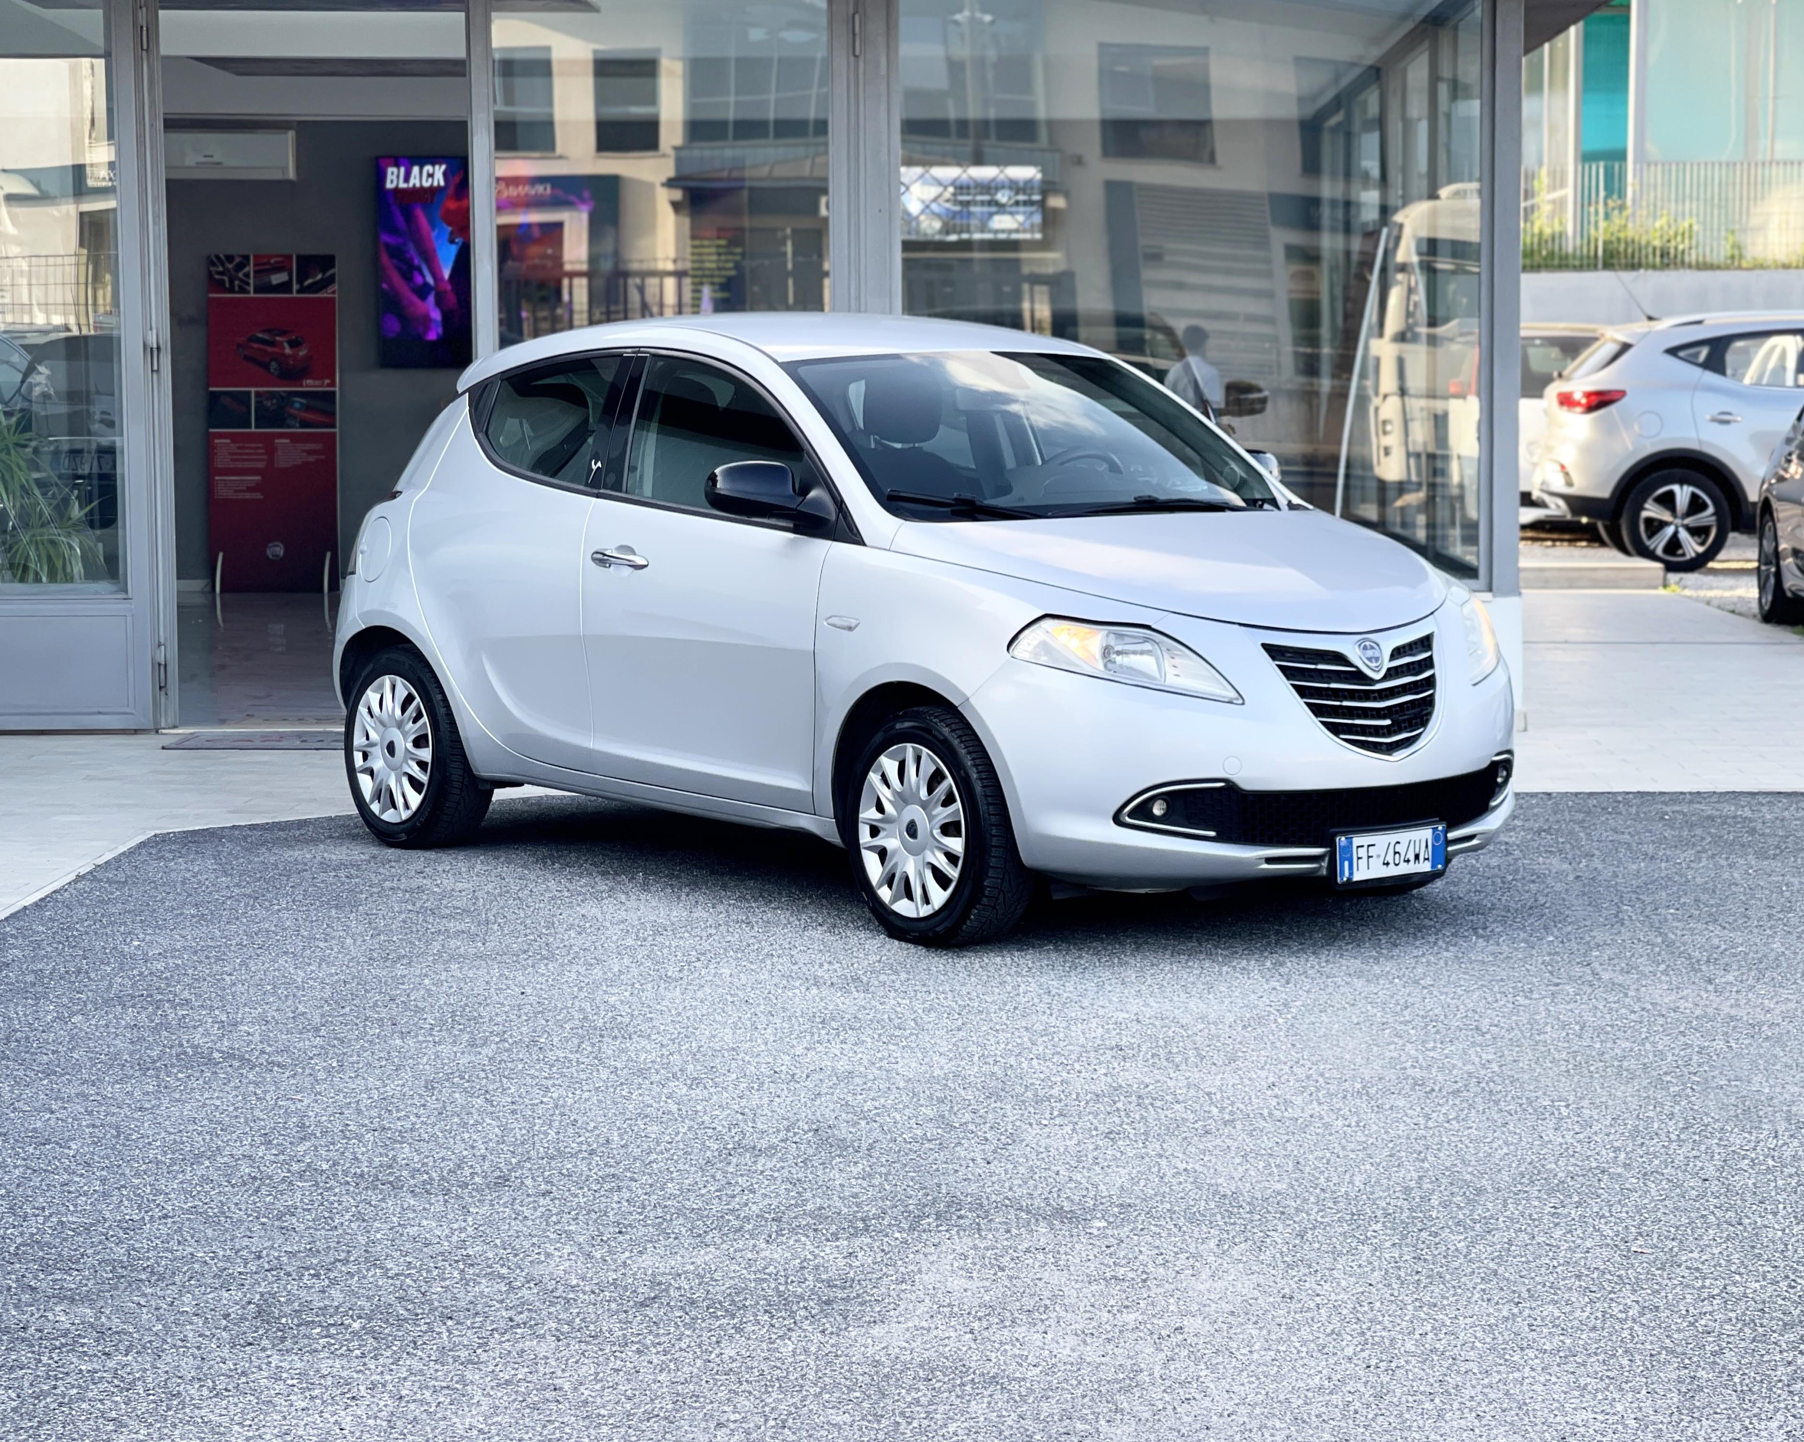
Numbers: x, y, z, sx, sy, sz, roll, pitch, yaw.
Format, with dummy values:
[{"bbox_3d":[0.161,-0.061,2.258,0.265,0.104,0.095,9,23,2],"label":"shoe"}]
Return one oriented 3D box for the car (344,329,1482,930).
[{"bbox_3d":[-0.087,-0.349,9.859,1.700,1.520,3.840,-4,7,-39],"label":"car"}]

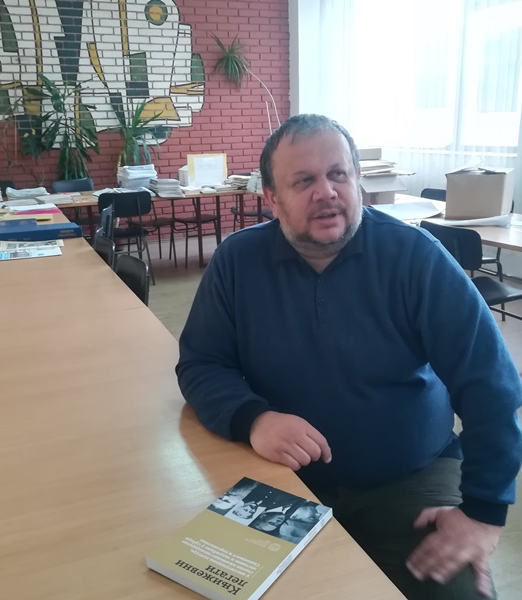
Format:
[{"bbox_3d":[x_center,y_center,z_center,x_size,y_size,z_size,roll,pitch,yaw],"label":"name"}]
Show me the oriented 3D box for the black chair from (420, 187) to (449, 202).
[{"bbox_3d":[1.366,-0.490,4.895,0.520,0.810,0.430,-8,17,-23],"label":"black chair"}]

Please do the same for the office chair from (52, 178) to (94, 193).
[{"bbox_3d":[-1.802,-0.762,6.037,0.430,0.820,0.520,-8,17,-23],"label":"office chair"}]

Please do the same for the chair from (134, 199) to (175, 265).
[{"bbox_3d":[-1.096,-0.727,5.857,0.440,0.820,0.530,-8,17,-23],"label":"chair"}]

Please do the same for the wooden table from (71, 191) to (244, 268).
[{"bbox_3d":[-1.029,-0.614,5.583,1.630,0.750,0.840,-9,18,-25],"label":"wooden table"}]

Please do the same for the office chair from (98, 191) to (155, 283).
[{"bbox_3d":[-1.177,-0.535,5.179,0.435,0.830,0.540,-8,17,-23],"label":"office chair"}]

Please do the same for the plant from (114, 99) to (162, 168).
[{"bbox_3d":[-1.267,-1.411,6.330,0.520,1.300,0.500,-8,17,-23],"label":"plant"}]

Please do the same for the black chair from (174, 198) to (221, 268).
[{"bbox_3d":[-0.667,-0.771,5.974,0.440,0.820,0.530,-9,18,-24],"label":"black chair"}]

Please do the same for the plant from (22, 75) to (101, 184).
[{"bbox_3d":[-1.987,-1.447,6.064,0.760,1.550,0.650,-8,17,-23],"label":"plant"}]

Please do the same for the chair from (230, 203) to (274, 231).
[{"bbox_3d":[-0.075,-0.920,6.440,0.440,0.820,0.520,-8,17,-23],"label":"chair"}]

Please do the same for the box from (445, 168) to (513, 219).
[{"bbox_3d":[1.361,-0.660,3.739,0.325,0.275,0.420,7,18,27],"label":"box"}]

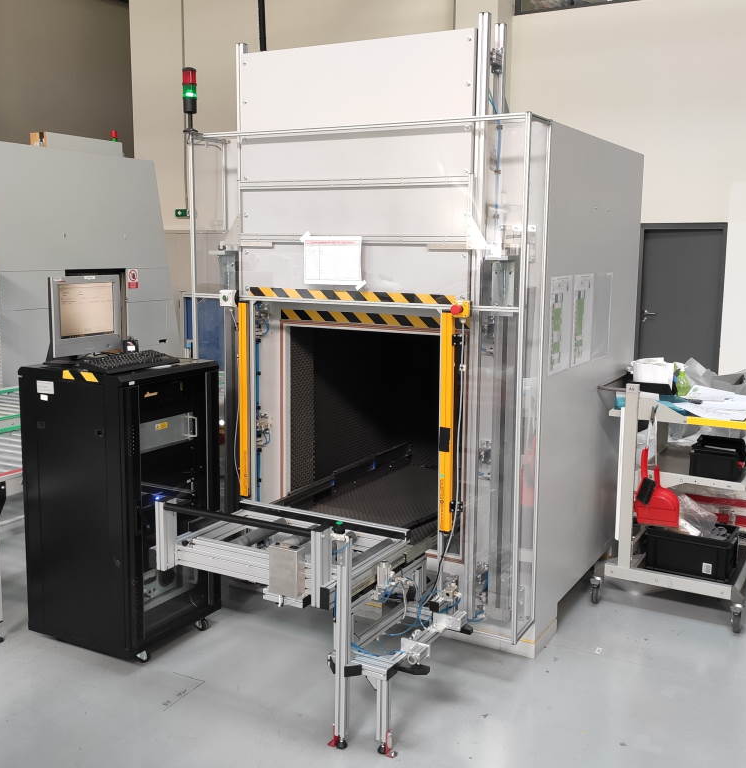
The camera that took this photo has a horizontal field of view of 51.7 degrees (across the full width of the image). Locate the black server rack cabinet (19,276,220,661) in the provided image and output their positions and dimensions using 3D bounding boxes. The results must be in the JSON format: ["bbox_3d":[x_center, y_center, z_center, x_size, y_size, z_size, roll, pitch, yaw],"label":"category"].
[{"bbox_3d":[-1.153,0.344,3.560,0.616,1.653,0.610,5,10,28],"label":"black server rack cabinet"}]

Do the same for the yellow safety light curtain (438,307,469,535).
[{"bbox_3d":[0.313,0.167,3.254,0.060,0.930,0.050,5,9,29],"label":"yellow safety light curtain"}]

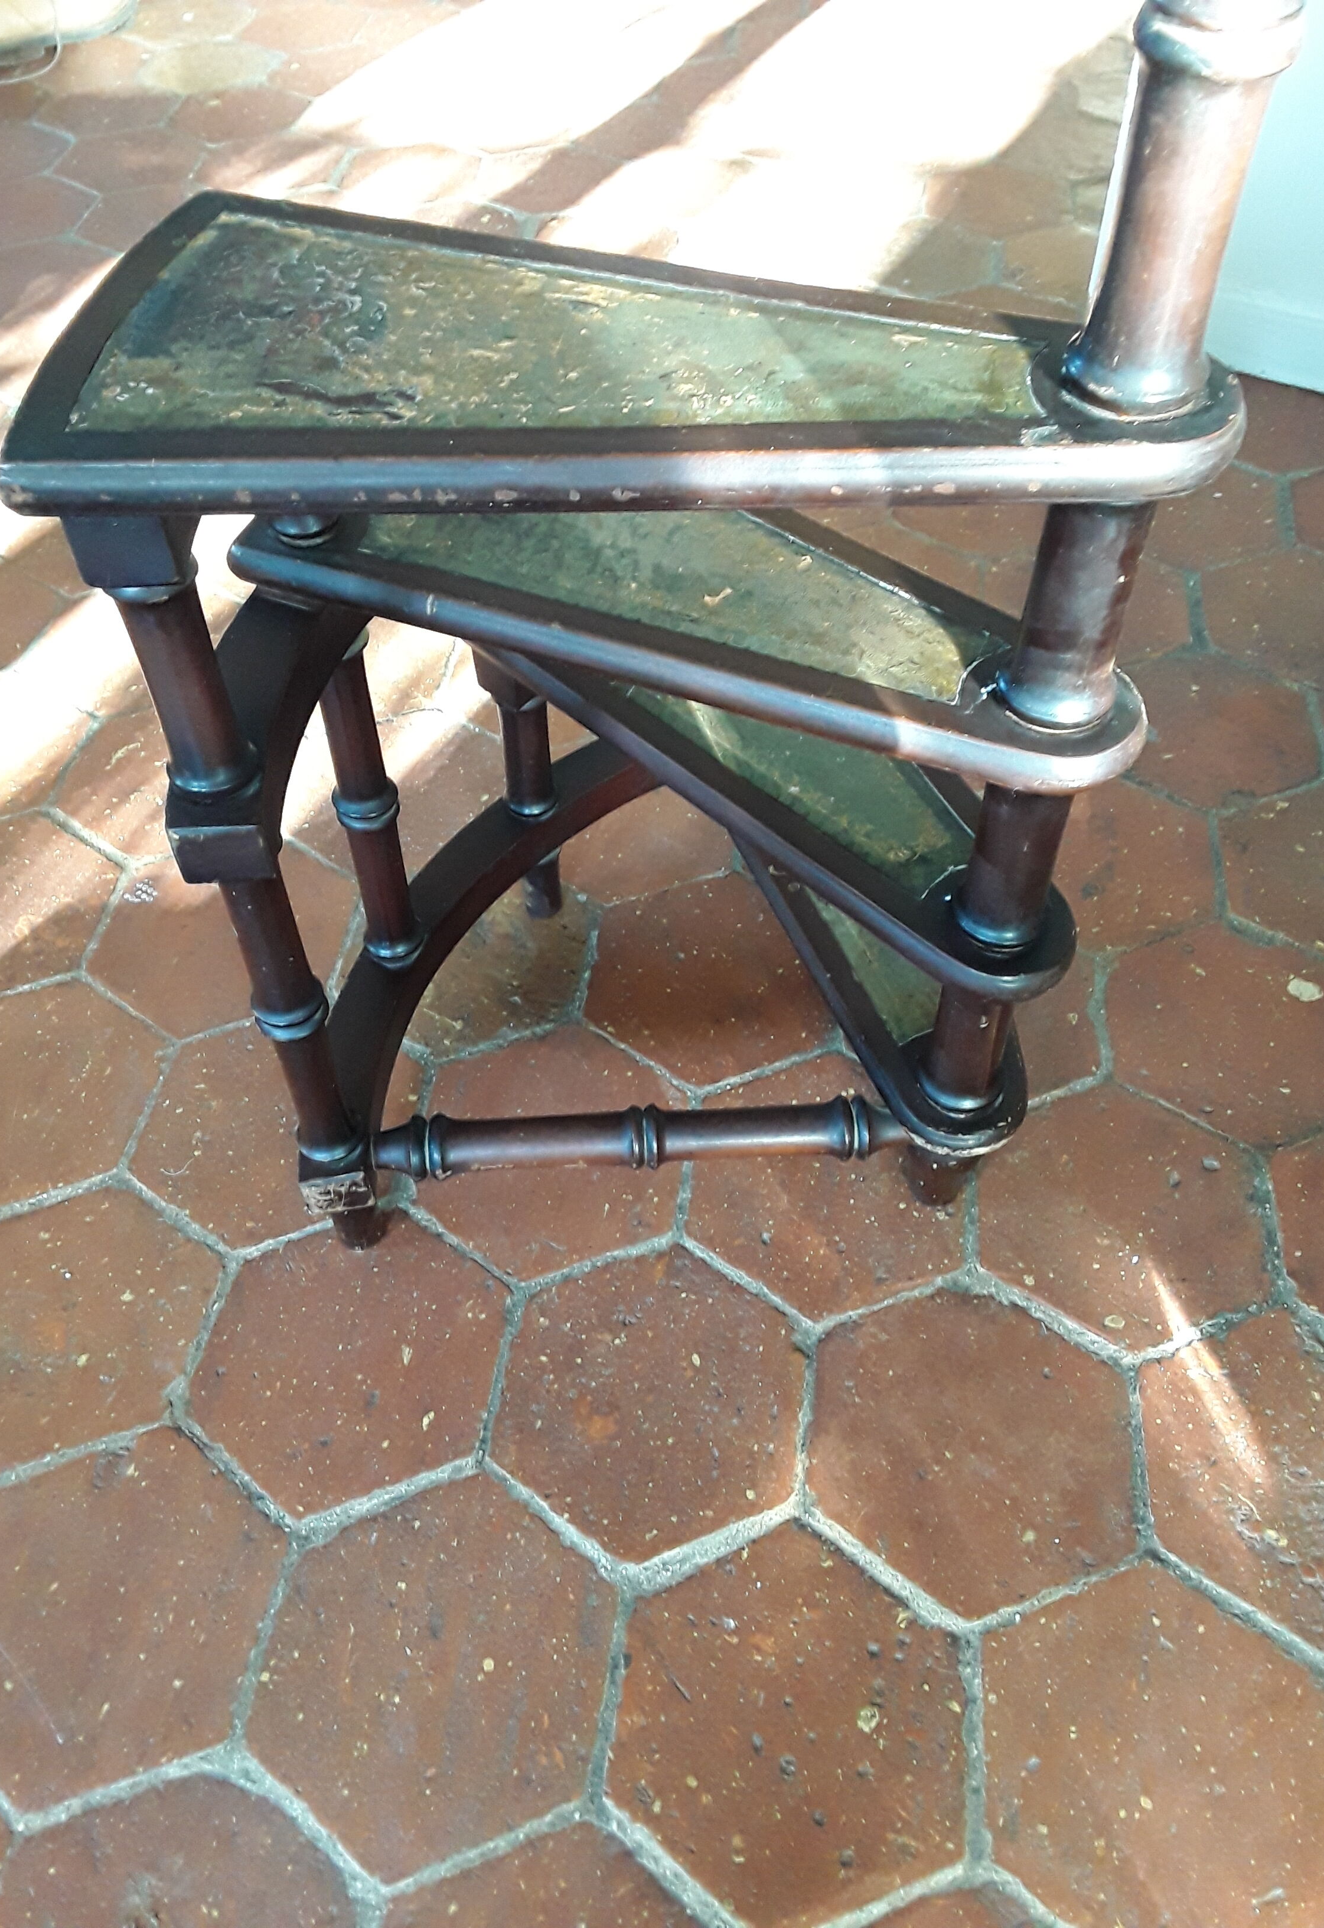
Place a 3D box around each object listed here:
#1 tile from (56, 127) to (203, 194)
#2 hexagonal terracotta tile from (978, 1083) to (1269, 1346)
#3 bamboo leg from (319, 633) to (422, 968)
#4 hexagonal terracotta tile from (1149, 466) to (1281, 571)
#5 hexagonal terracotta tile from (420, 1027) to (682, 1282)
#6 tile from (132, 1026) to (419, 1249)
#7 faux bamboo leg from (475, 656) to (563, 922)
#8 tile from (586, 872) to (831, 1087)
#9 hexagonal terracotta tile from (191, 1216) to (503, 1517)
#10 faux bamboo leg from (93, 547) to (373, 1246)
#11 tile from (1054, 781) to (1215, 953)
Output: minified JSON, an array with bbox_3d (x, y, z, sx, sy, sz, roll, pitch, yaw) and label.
[{"bbox_3d":[-0.658,-0.991,1.868,0.160,0.015,0.185,6,51,6],"label":"tile"},{"bbox_3d":[0.280,0.155,0.918,0.168,0.018,0.194,5,50,6],"label":"hexagonal terracotta tile"},{"bbox_3d":[-0.158,-0.086,0.841,0.035,0.236,0.035,-1,50,1],"label":"bamboo leg"},{"bbox_3d":[0.469,-0.405,1.359,0.161,0.015,0.186,6,51,6],"label":"hexagonal terracotta tile"},{"bbox_3d":[-0.070,0.122,0.954,0.168,0.018,0.194,5,50,6],"label":"hexagonal terracotta tile"},{"bbox_3d":[-0.240,0.109,0.945,0.157,0.015,0.182,6,51,6],"label":"tile"},{"bbox_3d":[-0.088,-0.110,0.998,0.043,0.214,0.043,-1,50,1],"label":"faux bamboo leg"},{"bbox_3d":[0.034,0.011,1.021,0.160,0.015,0.185,6,51,6],"label":"tile"},{"bbox_3d":[-0.174,0.225,0.847,0.159,0.015,0.183,6,51,6],"label":"hexagonal terracotta tile"},{"bbox_3d":[-0.182,0.007,0.710,0.042,0.475,0.042,-4,50,-2],"label":"faux bamboo leg"},{"bbox_3d":[0.322,-0.078,1.113,0.168,0.018,0.194,5,50,6],"label":"tile"}]

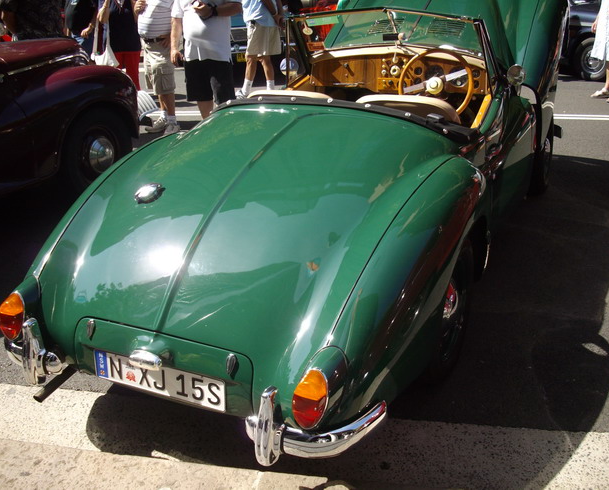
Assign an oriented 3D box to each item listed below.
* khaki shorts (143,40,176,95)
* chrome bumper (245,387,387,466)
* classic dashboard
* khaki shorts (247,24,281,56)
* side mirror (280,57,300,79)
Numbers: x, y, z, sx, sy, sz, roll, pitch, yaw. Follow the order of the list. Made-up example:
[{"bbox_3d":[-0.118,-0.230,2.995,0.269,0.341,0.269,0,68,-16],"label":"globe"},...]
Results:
[{"bbox_3d":[-1.480,-1.804,7.075,0.320,0.570,0.380,-20,29,-36],"label":"khaki shorts"},{"bbox_3d":[0.028,0.499,2.077,0.360,0.285,0.330,10,26,25],"label":"chrome bumper"},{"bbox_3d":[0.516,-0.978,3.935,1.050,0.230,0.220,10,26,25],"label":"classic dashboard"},{"bbox_3d":[-0.506,-2.571,8.714,0.360,0.440,0.380,-13,25,-23],"label":"khaki shorts"},{"bbox_3d":[-0.086,-1.036,4.080,0.107,0.110,0.055,0,24,7],"label":"side mirror"}]

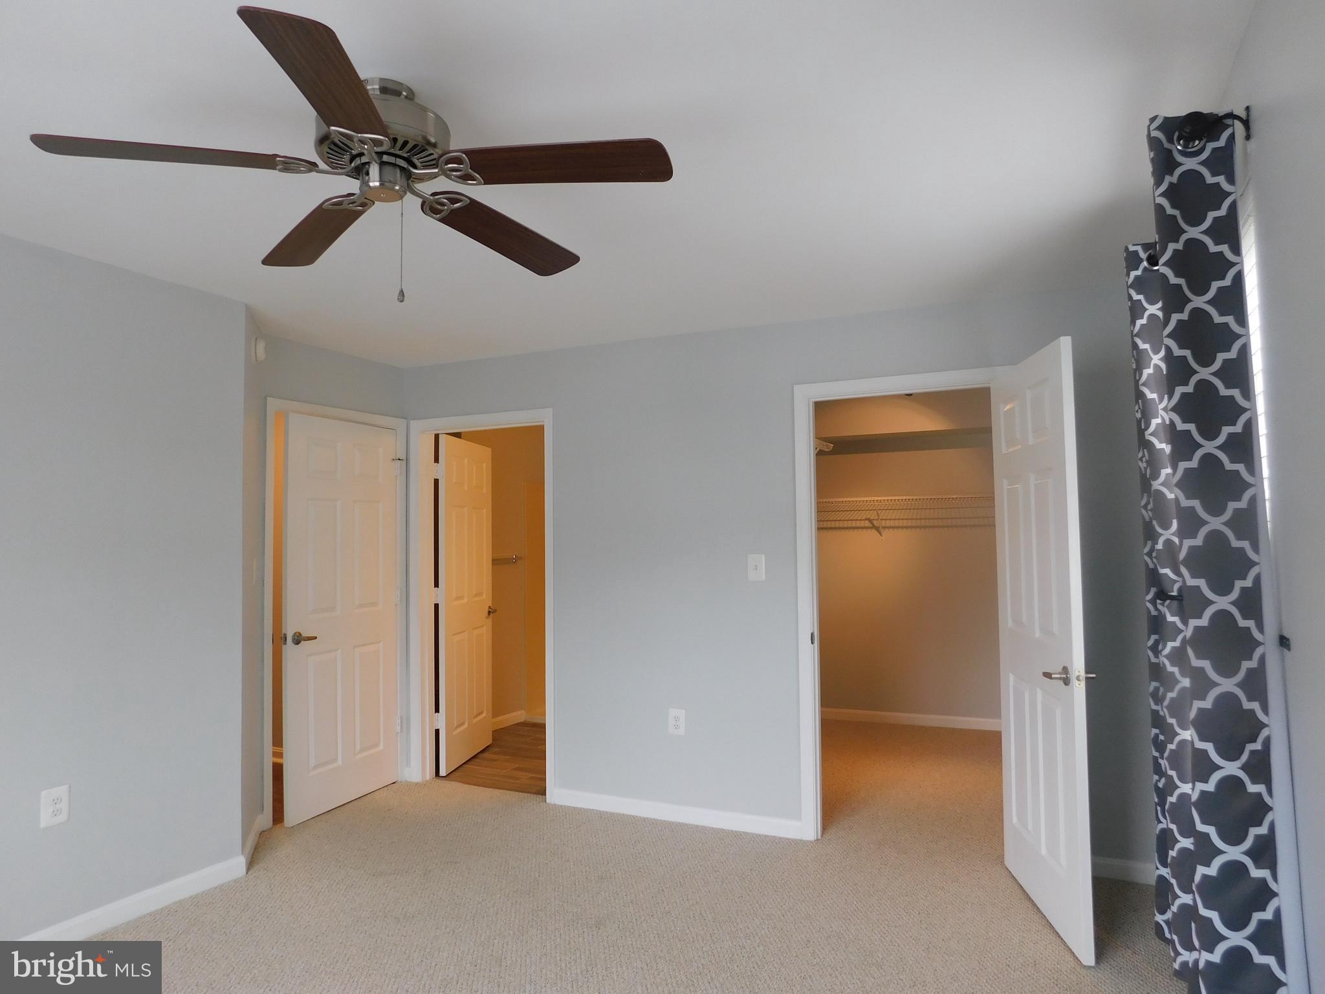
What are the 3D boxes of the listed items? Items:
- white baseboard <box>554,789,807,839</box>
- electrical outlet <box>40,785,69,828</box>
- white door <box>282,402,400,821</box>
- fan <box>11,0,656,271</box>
[{"bbox_3d":[0.031,1.553,4.323,1.343,0.080,0.015,-2,-3,26],"label":"white baseboard"},{"bbox_3d":[-2.099,1.073,3.049,0.009,0.122,0.084,-2,-3,26],"label":"electrical outlet"},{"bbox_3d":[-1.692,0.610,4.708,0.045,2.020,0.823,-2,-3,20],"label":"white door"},{"bbox_3d":[-0.599,-0.796,2.024,1.269,0.252,1.245,-2,-3,26],"label":"fan"}]

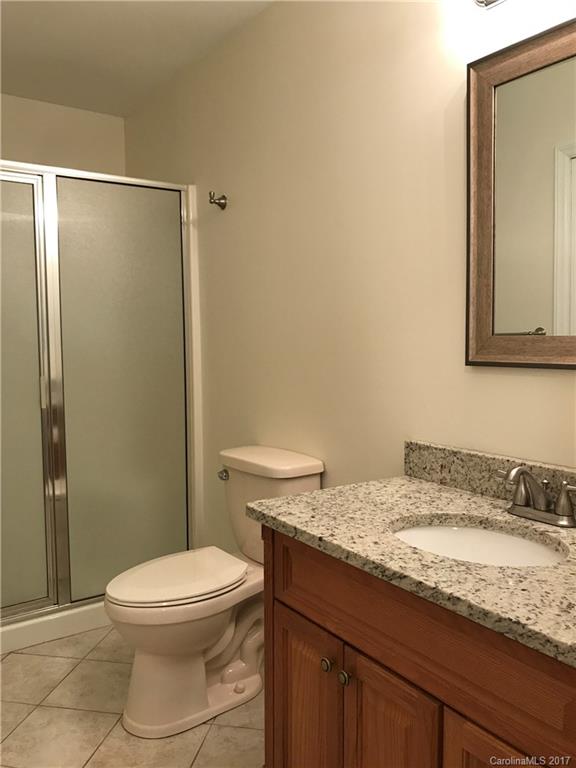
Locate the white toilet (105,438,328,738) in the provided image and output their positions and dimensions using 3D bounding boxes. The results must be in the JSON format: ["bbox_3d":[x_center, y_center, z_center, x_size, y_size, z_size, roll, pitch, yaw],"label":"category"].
[{"bbox_3d":[-0.276,0.675,2.120,0.735,0.790,0.430,-4,6,-41],"label":"white toilet"}]

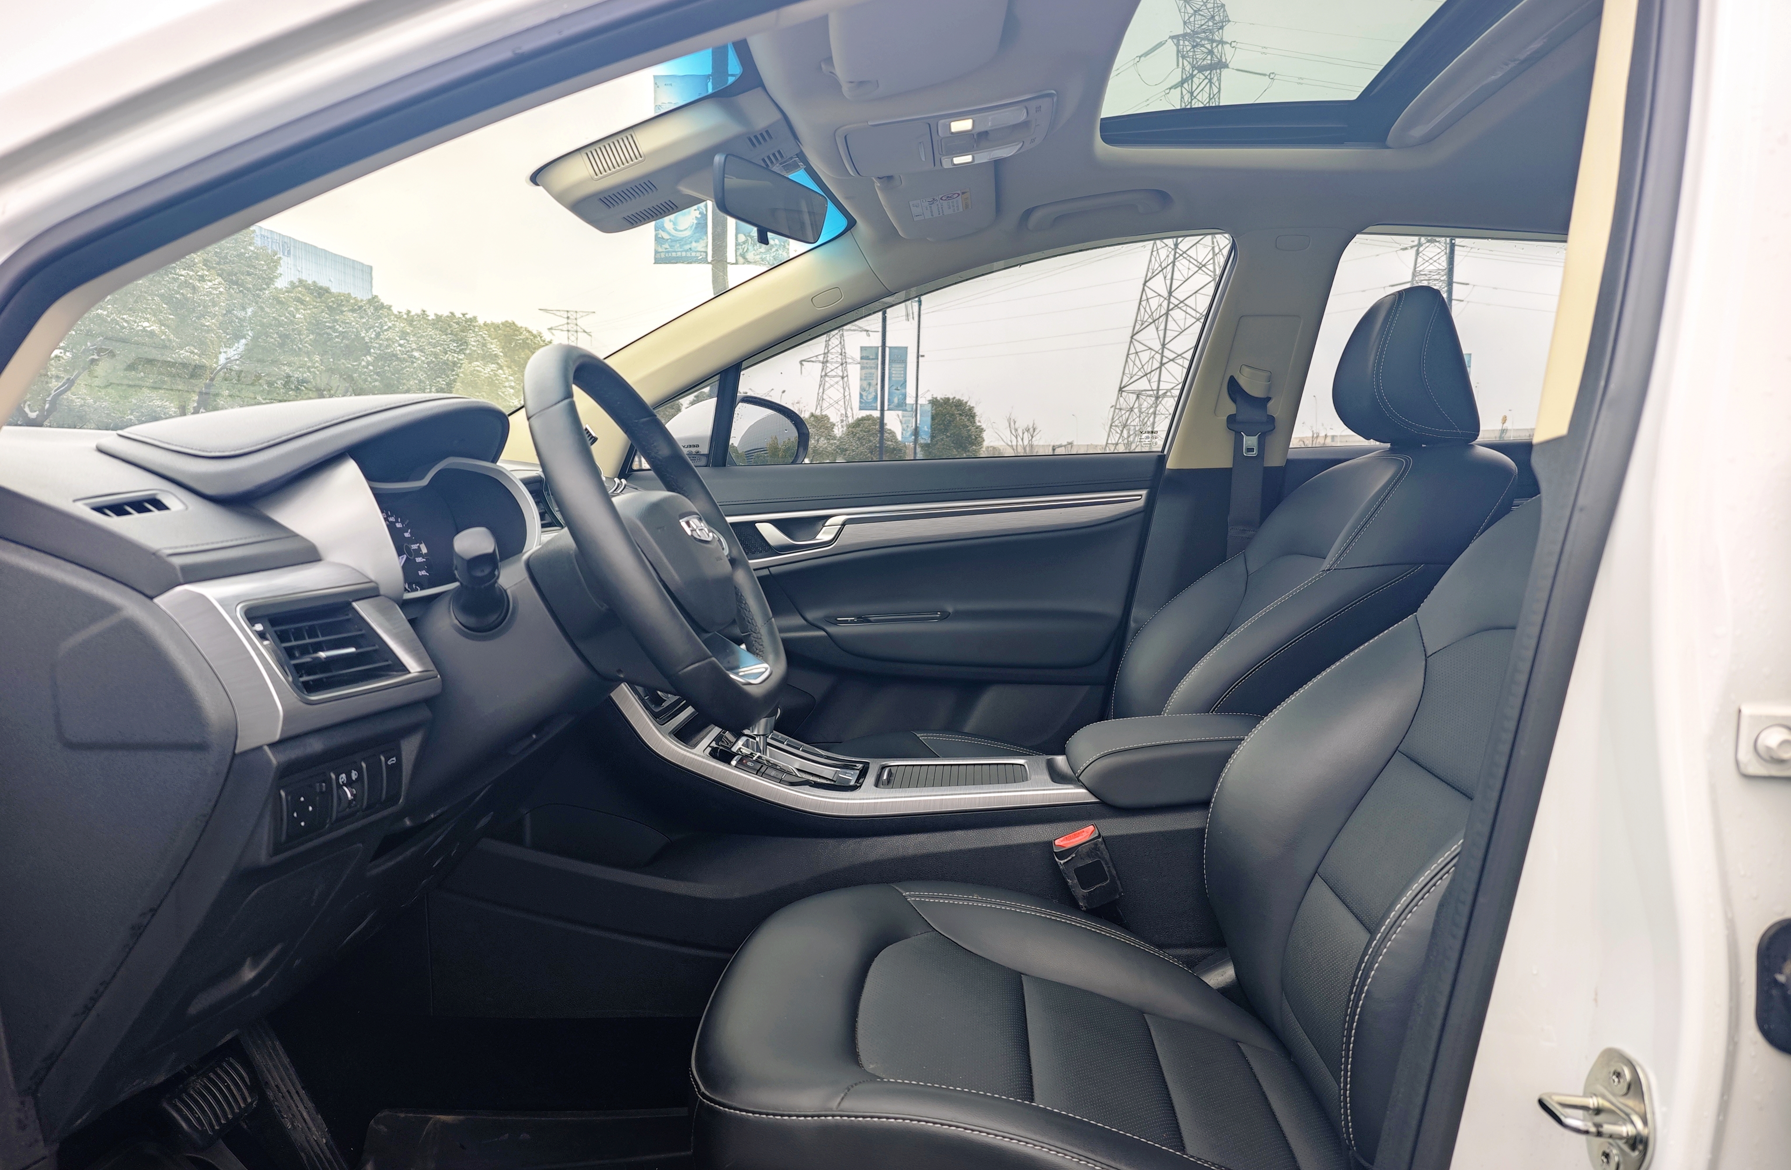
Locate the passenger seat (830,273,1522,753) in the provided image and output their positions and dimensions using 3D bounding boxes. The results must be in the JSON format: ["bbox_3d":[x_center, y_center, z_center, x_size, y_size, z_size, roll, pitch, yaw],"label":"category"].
[{"bbox_3d":[0.329,0.076,1.709,0.886,0.985,0.522,2,7,3],"label":"passenger seat"}]

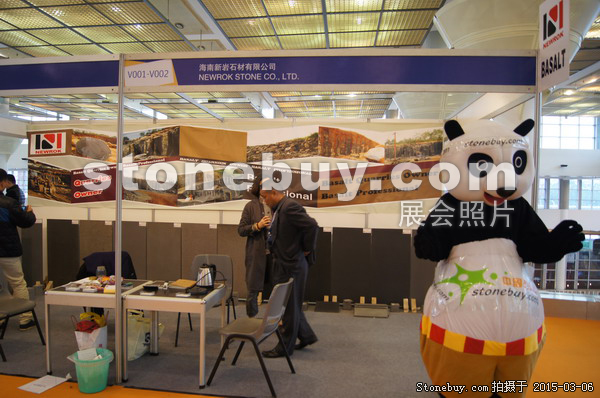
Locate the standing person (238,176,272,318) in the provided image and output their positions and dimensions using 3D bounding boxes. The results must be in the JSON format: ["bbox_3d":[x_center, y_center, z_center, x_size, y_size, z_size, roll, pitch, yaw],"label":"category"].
[{"bbox_3d":[-0.520,0.573,5.400,0.367,1.657,0.456,1,0,40],"label":"standing person"}]

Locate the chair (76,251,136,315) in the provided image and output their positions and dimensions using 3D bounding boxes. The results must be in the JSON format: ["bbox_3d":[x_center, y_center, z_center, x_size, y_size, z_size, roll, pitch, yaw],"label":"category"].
[{"bbox_3d":[-1.995,0.975,4.576,0.565,0.813,0.575,1,0,-5],"label":"chair"}]

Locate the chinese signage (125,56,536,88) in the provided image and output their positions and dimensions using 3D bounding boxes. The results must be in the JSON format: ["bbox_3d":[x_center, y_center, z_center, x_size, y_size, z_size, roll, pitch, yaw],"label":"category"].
[{"bbox_3d":[0.148,-0.910,3.222,2.936,0.213,0.030,1,0,6],"label":"chinese signage"}]

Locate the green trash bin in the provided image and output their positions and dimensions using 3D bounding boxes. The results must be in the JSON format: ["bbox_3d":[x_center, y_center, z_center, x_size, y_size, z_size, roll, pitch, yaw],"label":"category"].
[{"bbox_3d":[-1.530,1.268,3.330,0.293,0.258,0.293,1,0,6],"label":"green trash bin"}]

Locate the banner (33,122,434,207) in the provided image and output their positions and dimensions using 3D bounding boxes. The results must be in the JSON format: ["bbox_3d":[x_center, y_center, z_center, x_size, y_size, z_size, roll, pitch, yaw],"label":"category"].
[{"bbox_3d":[-1.025,-0.442,6.220,5.902,1.151,0.030,1,0,6],"label":"banner"}]

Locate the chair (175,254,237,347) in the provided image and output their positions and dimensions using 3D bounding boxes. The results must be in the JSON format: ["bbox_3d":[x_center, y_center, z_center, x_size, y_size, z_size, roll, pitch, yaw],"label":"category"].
[{"bbox_3d":[-0.921,0.999,4.506,0.516,0.804,0.575,1,0,1],"label":"chair"}]

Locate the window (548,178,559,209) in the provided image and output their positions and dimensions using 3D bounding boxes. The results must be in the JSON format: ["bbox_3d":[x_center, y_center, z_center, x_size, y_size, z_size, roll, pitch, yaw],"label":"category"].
[{"bbox_3d":[16.791,-0.364,29.760,0.635,1.934,0.119,1,0,6],"label":"window"}]

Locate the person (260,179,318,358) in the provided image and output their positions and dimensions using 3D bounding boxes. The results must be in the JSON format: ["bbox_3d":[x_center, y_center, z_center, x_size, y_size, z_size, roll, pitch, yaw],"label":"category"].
[{"bbox_3d":[-0.083,0.613,4.200,0.565,1.607,0.506,1,0,6],"label":"person"}]

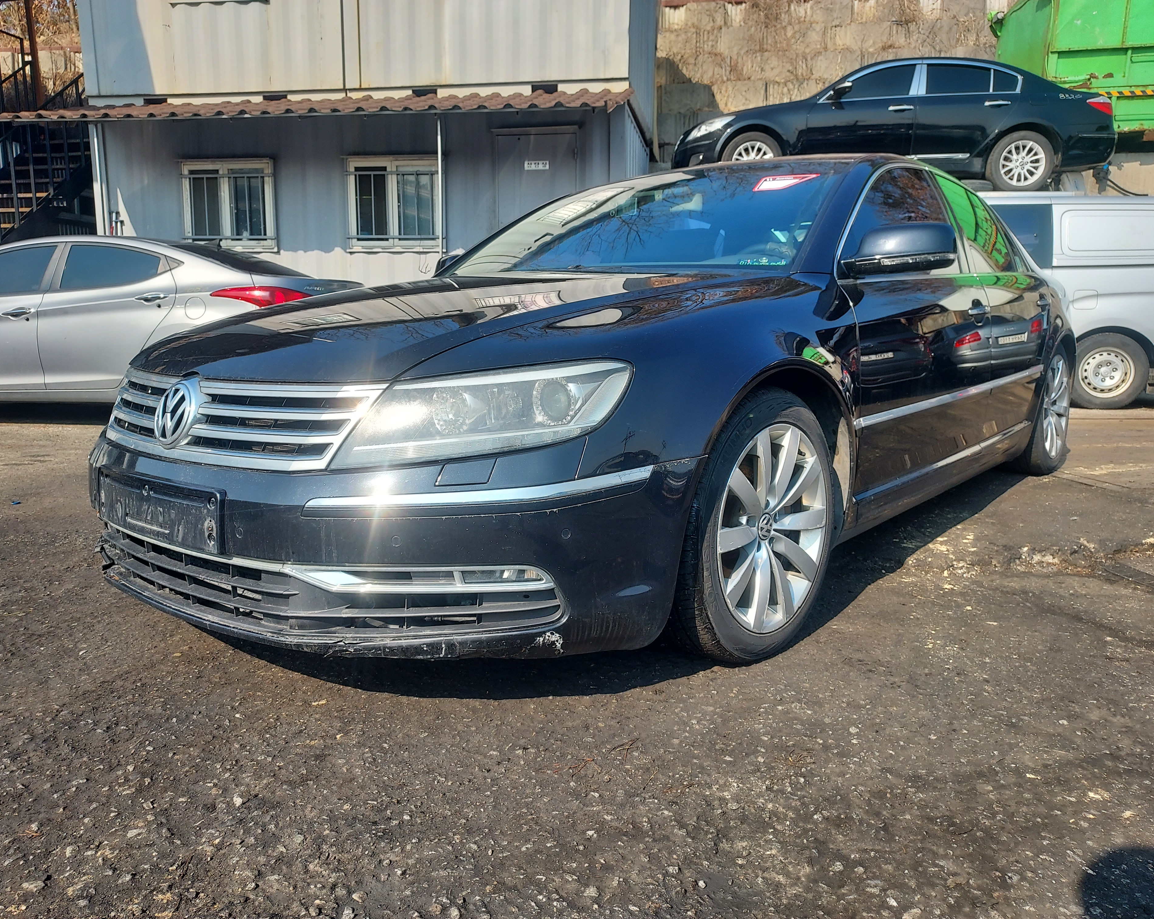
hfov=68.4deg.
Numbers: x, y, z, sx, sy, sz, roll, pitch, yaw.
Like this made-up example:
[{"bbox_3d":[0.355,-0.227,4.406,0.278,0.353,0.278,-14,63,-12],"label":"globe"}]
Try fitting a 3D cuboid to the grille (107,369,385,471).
[{"bbox_3d":[-0.828,-0.111,1.923,1.120,0.180,0.165,8,14,40],"label":"grille"}]

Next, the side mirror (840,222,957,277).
[{"bbox_3d":[0.921,-0.594,2.405,0.235,0.165,0.210,8,14,40],"label":"side mirror"}]

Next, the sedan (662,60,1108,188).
[{"bbox_3d":[3.650,-3.835,10.225,4.960,1.490,1.880,1,11,4],"label":"sedan"}]

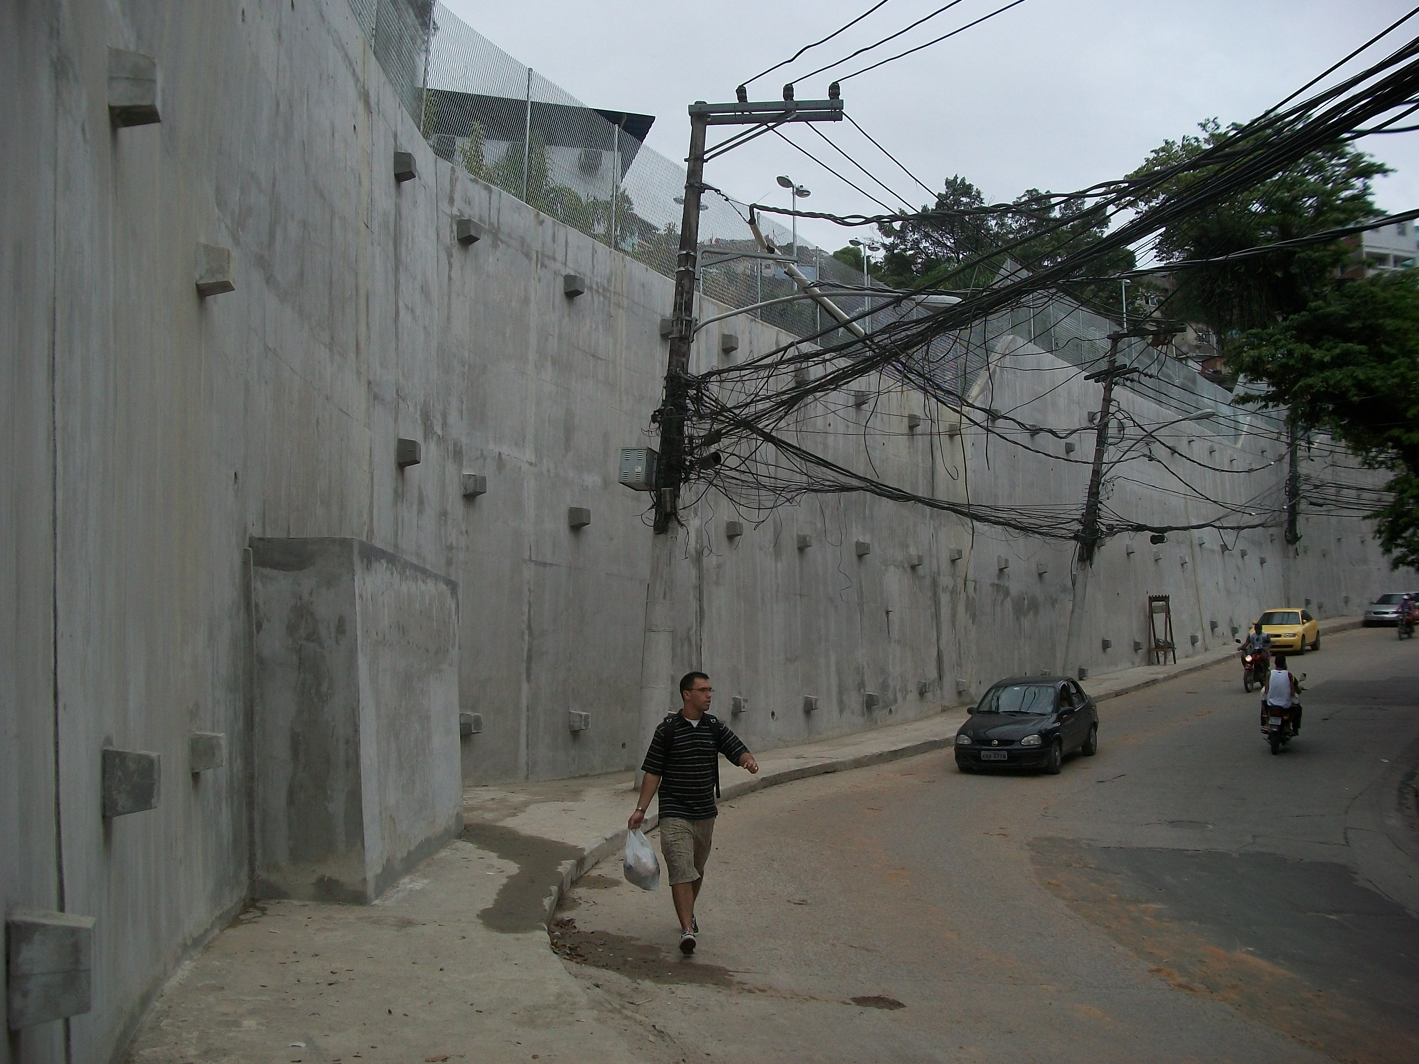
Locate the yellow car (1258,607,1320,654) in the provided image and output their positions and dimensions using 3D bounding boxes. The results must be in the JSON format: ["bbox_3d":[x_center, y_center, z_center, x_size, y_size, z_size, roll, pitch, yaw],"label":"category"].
[{"bbox_3d":[19.373,3.309,44.000,1.740,1.420,4.150,-1,-2,34],"label":"yellow car"}]

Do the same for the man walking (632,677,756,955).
[{"bbox_3d":[-0.109,1.785,8.300,0.780,1.740,0.600,1,-13,-5],"label":"man walking"}]

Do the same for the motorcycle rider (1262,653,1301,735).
[{"bbox_3d":[9.690,2.739,22.200,0.660,1.350,0.850,-5,-8,33],"label":"motorcycle rider"}]

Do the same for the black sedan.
[{"bbox_3d":[5.275,3.112,21.600,1.630,1.410,4.100,-2,-2,29],"label":"black sedan"}]

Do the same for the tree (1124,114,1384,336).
[{"bbox_3d":[23.497,-12.470,56.000,10.500,9.700,9.500,-4,-13,17],"label":"tree"}]

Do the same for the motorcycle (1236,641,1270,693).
[{"bbox_3d":[13.209,3.265,31.800,0.750,1.150,1.950,-2,-3,35],"label":"motorcycle"}]

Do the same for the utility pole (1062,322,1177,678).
[{"bbox_3d":[10.811,-0.936,35.020,2.400,9.814,0.500,6,-10,22],"label":"utility pole"}]

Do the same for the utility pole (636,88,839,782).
[{"bbox_3d":[0.447,-1.489,17.316,2.300,9.729,0.500,2,-12,10],"label":"utility pole"}]

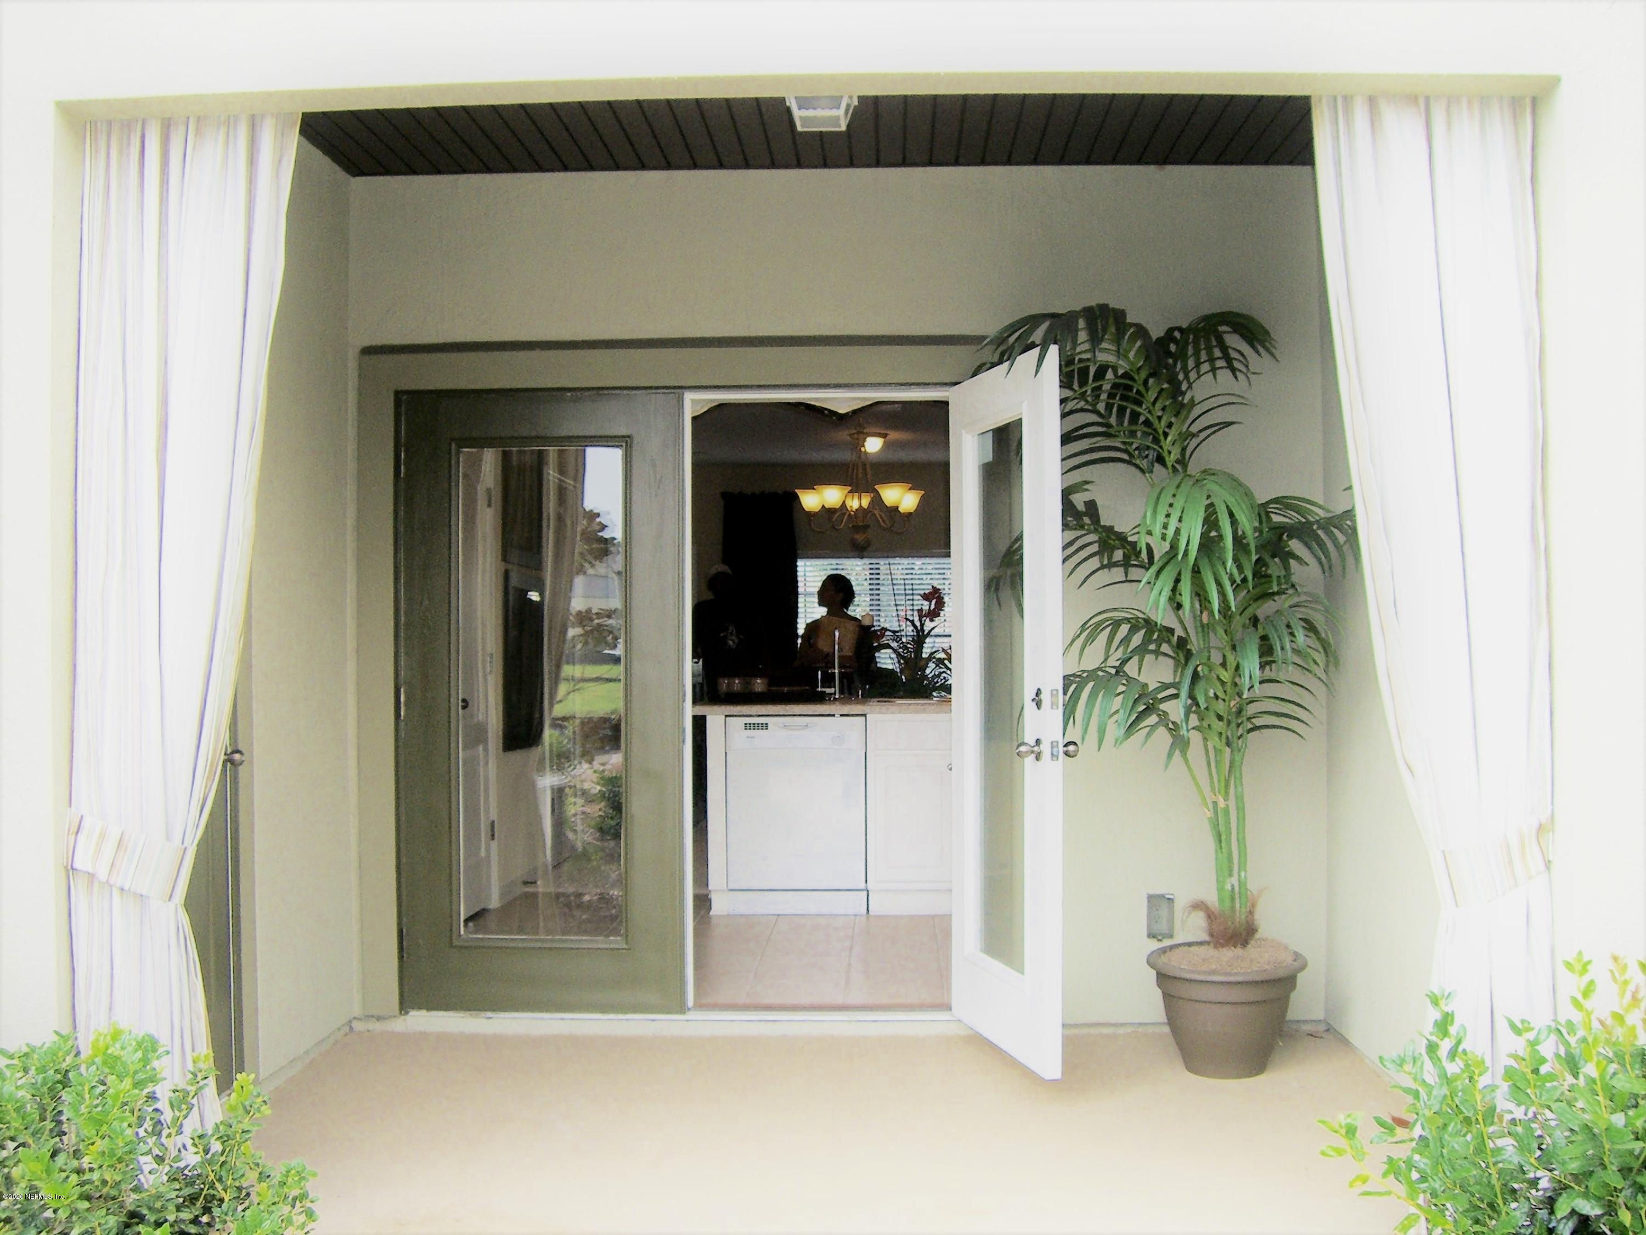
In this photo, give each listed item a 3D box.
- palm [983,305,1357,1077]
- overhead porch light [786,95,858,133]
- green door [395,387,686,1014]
[{"bbox_3d":[1.030,0.210,5.360,1.120,2.270,0.980,0,0,2],"label":"palm"},{"bbox_3d":[-0.007,-1.417,5.050,0.200,0.088,0.200,0,0,2],"label":"overhead porch light"},{"bbox_3d":[-0.925,0.280,5.930,0.920,2.040,0.050,0,0,2],"label":"green door"}]

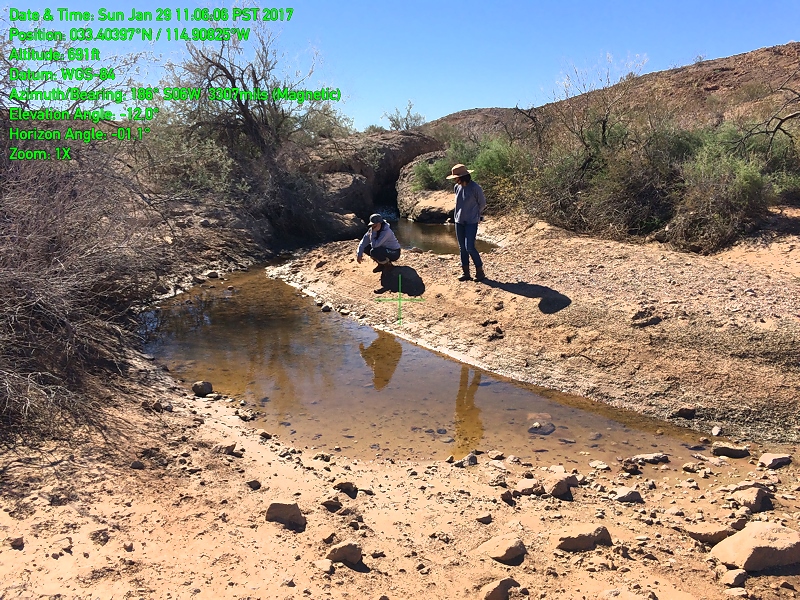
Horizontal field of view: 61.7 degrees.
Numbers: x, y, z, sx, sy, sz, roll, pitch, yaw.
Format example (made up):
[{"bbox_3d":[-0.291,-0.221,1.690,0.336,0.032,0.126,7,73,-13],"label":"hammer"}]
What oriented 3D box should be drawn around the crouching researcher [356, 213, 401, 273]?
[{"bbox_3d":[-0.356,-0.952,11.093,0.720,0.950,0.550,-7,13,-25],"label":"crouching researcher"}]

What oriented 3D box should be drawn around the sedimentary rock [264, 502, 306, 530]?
[{"bbox_3d":[-0.727,1.368,4.255,0.250,0.140,0.150,-3,12,-11],"label":"sedimentary rock"}]

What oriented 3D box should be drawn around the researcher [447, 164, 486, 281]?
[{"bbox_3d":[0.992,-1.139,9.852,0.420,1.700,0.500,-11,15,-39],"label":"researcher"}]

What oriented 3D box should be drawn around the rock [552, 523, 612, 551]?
[{"bbox_3d":[1.061,1.381,3.896,0.330,0.100,0.150,3,12,16],"label":"rock"}]

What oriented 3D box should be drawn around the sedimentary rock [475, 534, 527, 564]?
[{"bbox_3d":[0.570,1.414,3.799,0.280,0.120,0.170,1,12,9],"label":"sedimentary rock"}]

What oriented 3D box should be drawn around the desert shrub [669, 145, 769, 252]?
[{"bbox_3d":[5.520,-1.724,11.615,1.650,1.700,1.500,5,13,25],"label":"desert shrub"}]

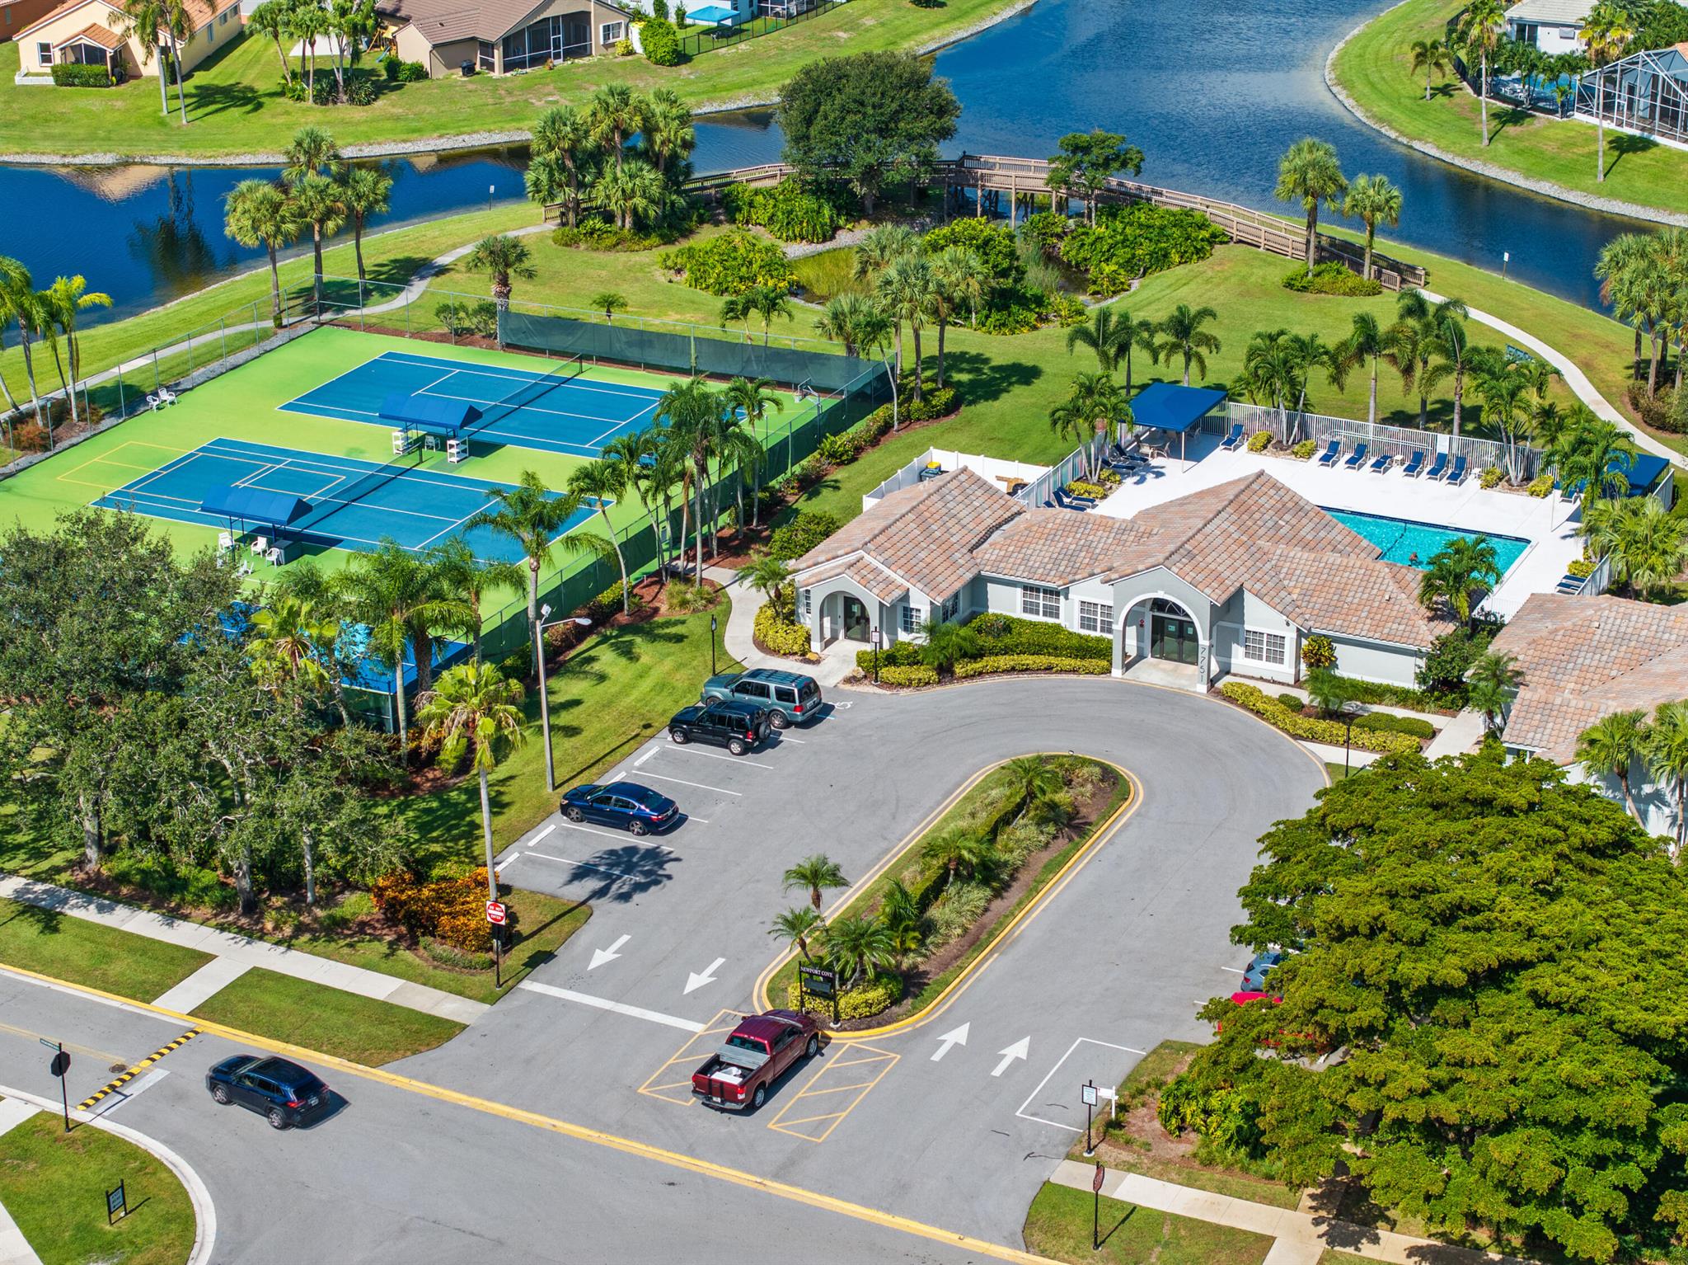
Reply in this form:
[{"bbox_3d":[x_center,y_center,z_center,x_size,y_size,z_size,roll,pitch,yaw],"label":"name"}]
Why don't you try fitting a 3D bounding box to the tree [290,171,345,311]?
[{"bbox_3d":[-30.578,-22.751,198.974,3.200,7.800,3.200,-4,23,-8],"label":"tree"}]

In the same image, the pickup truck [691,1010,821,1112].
[{"bbox_3d":[-2.831,14.108,114.586,2.030,1.940,5.810,11,25,26],"label":"pickup truck"}]

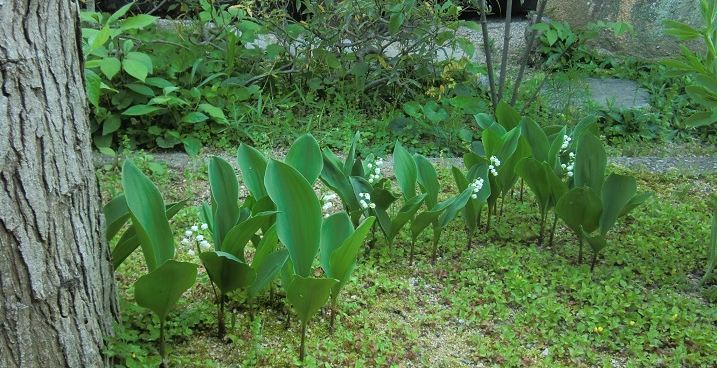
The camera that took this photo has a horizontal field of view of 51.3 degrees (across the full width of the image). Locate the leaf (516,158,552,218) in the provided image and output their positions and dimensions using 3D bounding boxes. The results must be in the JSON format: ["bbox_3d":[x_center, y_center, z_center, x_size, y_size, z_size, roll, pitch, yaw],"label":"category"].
[{"bbox_3d":[0.305,0.009,1.290,0.054,0.134,0.030,-15,32,13],"label":"leaf"}]

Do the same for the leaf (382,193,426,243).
[{"bbox_3d":[0.081,0.057,1.275,0.038,0.109,0.030,38,17,13],"label":"leaf"}]

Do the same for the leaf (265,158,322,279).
[{"bbox_3d":[-0.083,0.045,0.880,0.058,0.158,0.030,-13,0,3],"label":"leaf"}]

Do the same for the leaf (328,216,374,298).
[{"bbox_3d":[-0.006,0.093,0.935,0.040,0.117,0.030,24,10,-5],"label":"leaf"}]

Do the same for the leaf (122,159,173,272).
[{"bbox_3d":[-0.241,0.038,0.848,0.048,0.139,0.030,-15,2,-8],"label":"leaf"}]

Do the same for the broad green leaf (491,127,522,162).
[{"bbox_3d":[0.258,-0.068,1.290,0.037,0.093,0.025,34,0,8],"label":"broad green leaf"}]

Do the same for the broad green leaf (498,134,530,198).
[{"bbox_3d":[0.278,-0.029,1.347,0.046,0.121,0.030,15,7,-6],"label":"broad green leaf"}]

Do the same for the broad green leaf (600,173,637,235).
[{"bbox_3d":[0.389,0.032,1.140,0.050,0.107,0.030,18,-11,9],"label":"broad green leaf"}]

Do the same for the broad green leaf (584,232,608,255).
[{"bbox_3d":[0.361,0.088,1.133,0.038,0.045,0.028,-8,19,0],"label":"broad green leaf"}]

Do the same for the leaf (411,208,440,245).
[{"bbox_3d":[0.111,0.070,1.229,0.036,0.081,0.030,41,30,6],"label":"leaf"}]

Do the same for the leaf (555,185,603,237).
[{"bbox_3d":[0.363,0.045,1.226,0.076,0.113,0.035,0,42,17],"label":"leaf"}]

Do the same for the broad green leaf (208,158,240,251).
[{"bbox_3d":[-0.172,0.028,0.930,0.038,0.128,0.025,-4,5,-7],"label":"broad green leaf"}]

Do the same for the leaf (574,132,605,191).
[{"bbox_3d":[0.385,-0.029,1.238,0.053,0.119,0.022,-2,10,17],"label":"leaf"}]

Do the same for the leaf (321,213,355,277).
[{"bbox_3d":[-0.029,0.088,1.027,0.047,0.100,0.025,1,5,-13],"label":"leaf"}]

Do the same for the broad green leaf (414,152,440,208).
[{"bbox_3d":[0.117,-0.001,1.246,0.033,0.109,0.022,-18,8,-11],"label":"broad green leaf"}]

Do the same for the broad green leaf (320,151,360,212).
[{"bbox_3d":[-0.029,-0.001,1.308,0.035,0.131,0.028,-33,14,-20],"label":"broad green leaf"}]

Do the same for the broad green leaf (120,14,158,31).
[{"bbox_3d":[-0.558,-0.411,1.900,0.100,0.034,0.035,-21,0,0],"label":"broad green leaf"}]

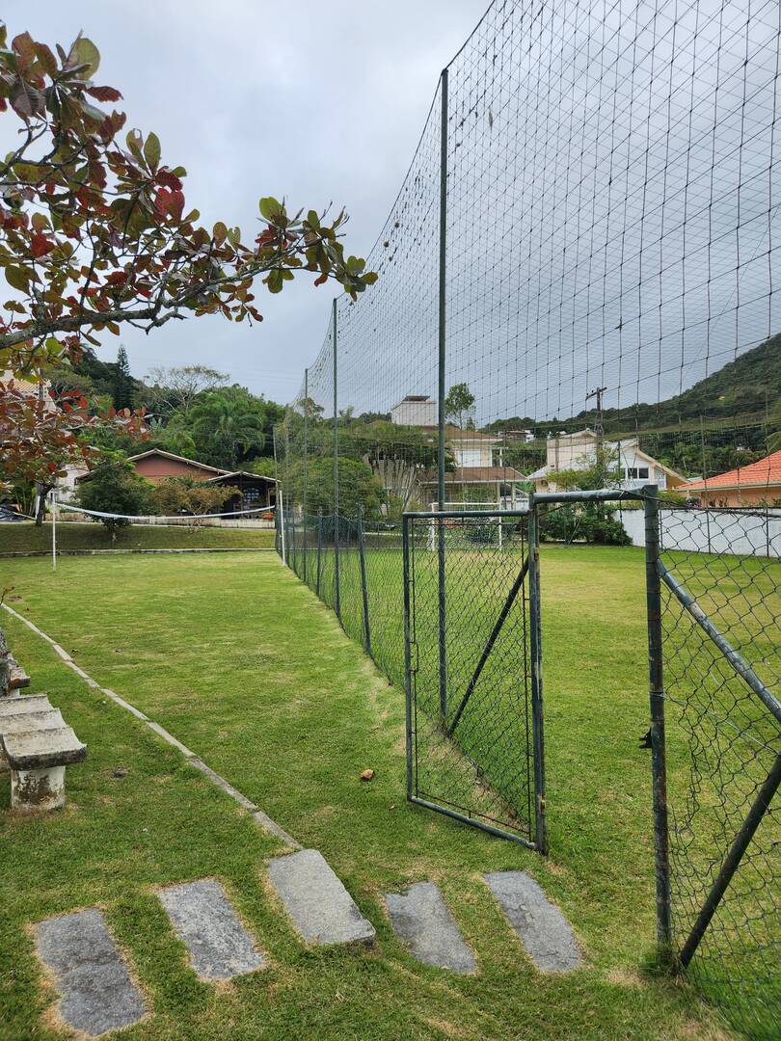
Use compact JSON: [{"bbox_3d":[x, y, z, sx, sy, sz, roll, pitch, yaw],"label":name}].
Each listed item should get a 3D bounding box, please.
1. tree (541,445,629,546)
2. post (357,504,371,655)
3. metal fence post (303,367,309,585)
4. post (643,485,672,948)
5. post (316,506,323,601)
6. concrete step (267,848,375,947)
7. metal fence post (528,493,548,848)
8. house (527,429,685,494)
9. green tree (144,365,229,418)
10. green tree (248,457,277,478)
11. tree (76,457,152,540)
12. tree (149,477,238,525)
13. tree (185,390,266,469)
[{"bbox_3d":[10.050,-1.270,35.800,4.500,5.100,4.200,0,1,-13],"label":"tree"},{"bbox_3d":[-0.312,0.678,8.140,0.055,1.744,0.050,-4,1,-12],"label":"post"},{"bbox_3d":[-2.035,-1.090,16.650,0.060,5.200,0.060,0,1,-13],"label":"metal fence post"},{"bbox_3d":[1.033,0.763,2.665,0.053,1.800,0.053,-2,1,-13],"label":"post"},{"bbox_3d":[-1.352,0.614,13.200,0.050,1.733,0.050,0,1,-13],"label":"post"},{"bbox_3d":[-0.333,1.656,3.015,0.270,0.080,0.720,-1,1,-24],"label":"concrete step"},{"bbox_3d":[0.710,0.736,3.325,0.050,1.736,0.050,-1,1,-13],"label":"metal fence post"},{"bbox_3d":[17.000,-2.850,56.000,8.500,7.800,10.500,0,1,-13],"label":"house"},{"bbox_3d":[-22.100,-13.400,75.000,9.400,7.200,8.200,0,1,-16],"label":"green tree"},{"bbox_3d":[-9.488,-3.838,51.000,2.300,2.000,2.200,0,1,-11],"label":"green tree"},{"bbox_3d":[-11.418,-0.834,28.500,3.100,3.400,3.100,0,1,-22],"label":"tree"},{"bbox_3d":[-8.834,-0.799,31.000,3.900,2.450,3.500,0,1,-16],"label":"tree"},{"bbox_3d":[-13.781,-7.638,58.000,6.800,7.200,6.500,0,1,-13],"label":"tree"}]

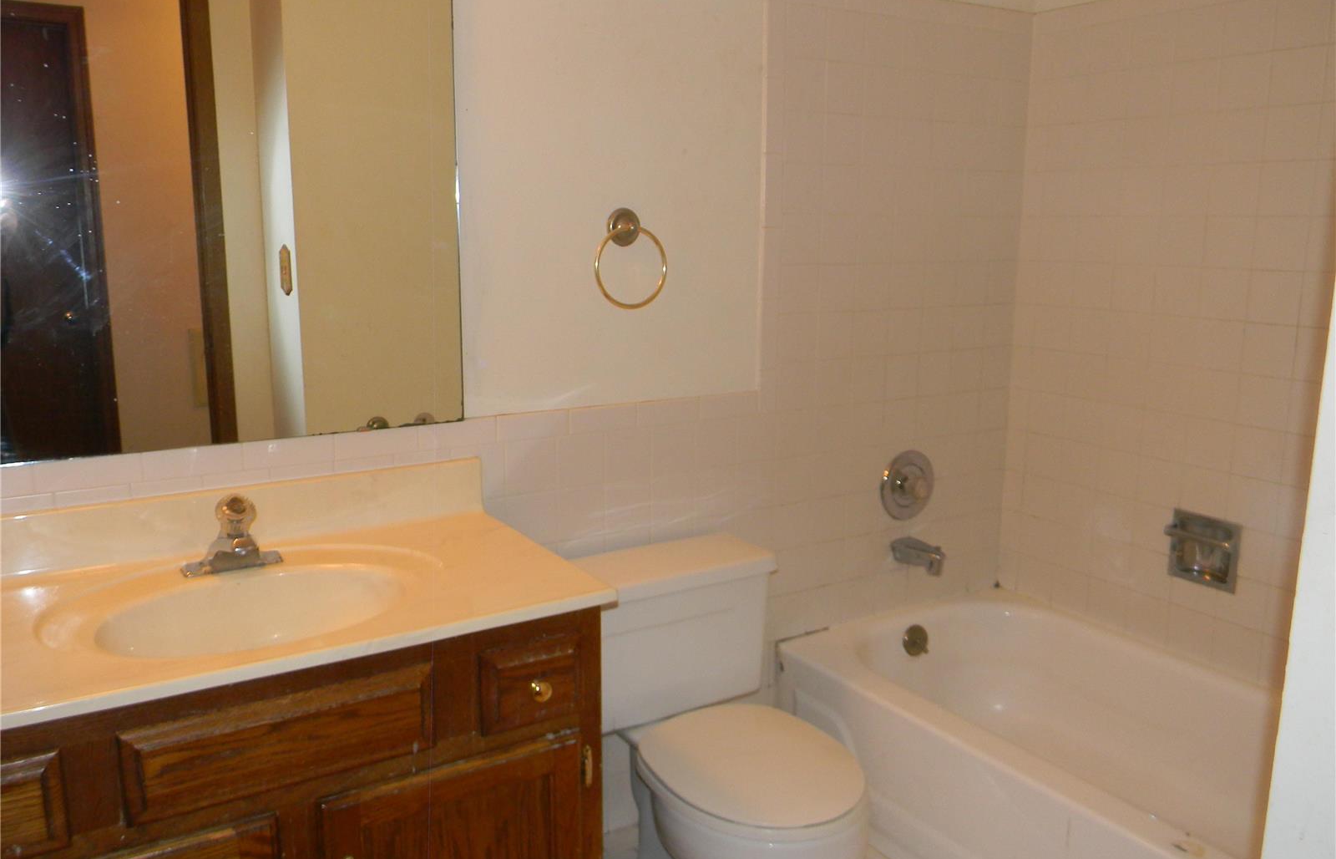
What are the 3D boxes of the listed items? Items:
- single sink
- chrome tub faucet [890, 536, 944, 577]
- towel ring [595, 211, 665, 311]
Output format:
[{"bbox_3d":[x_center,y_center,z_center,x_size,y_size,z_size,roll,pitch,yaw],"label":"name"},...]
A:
[{"bbox_3d":[-0.604,0.307,1.605,0.573,0.139,0.433,-7,13,-32],"label":"single sink"},{"bbox_3d":[0.614,0.312,2.647,0.064,0.070,0.130,-7,13,-32],"label":"chrome tub faucet"},{"bbox_3d":[-0.075,-0.334,2.120,0.165,0.196,0.054,-7,13,-32],"label":"towel ring"}]

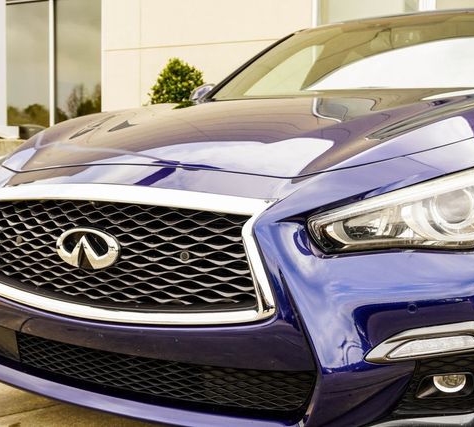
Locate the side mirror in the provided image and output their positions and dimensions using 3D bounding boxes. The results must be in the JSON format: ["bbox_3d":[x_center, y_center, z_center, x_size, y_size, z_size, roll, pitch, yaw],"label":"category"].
[{"bbox_3d":[-0.133,-0.551,3.452,0.240,0.160,0.160,3,6,31],"label":"side mirror"}]

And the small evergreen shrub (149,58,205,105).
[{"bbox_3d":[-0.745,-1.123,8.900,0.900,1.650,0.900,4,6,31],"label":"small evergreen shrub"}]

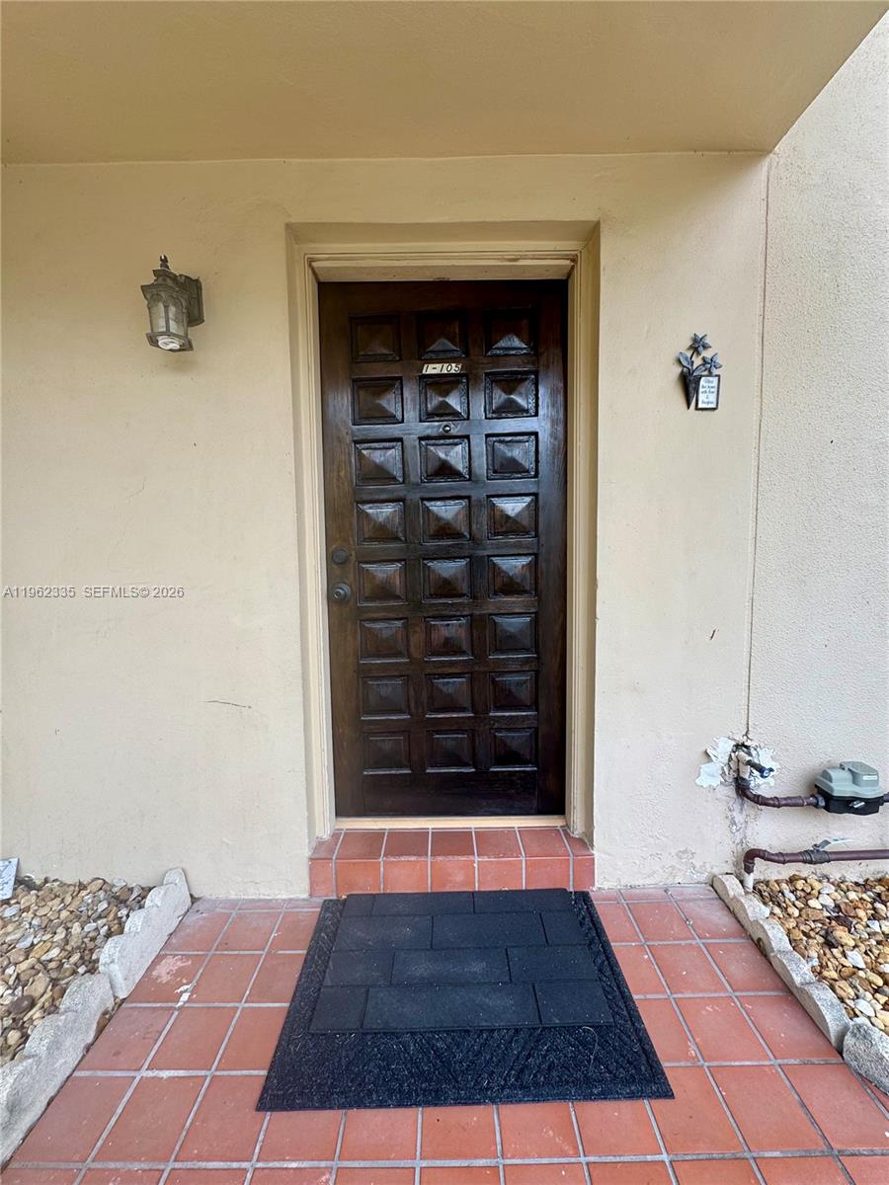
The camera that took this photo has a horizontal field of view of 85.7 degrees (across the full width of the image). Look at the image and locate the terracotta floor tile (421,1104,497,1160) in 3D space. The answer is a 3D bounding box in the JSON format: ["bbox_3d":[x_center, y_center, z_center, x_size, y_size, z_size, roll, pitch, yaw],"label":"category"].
[{"bbox_3d":[0.030,1.124,1.034,0.153,0.013,0.155,-1,6,0],"label":"terracotta floor tile"}]

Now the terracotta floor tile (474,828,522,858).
[{"bbox_3d":[0.195,0.920,1.753,0.156,0.014,0.162,-1,5,0],"label":"terracotta floor tile"}]

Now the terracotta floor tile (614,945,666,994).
[{"bbox_3d":[0.535,1.102,1.394,0.156,0.014,0.159,-2,6,0],"label":"terracotta floor tile"}]

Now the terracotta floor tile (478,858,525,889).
[{"bbox_3d":[0.196,0.984,1.682,0.156,0.127,0.014,-1,5,0],"label":"terracotta floor tile"}]

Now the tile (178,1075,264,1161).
[{"bbox_3d":[-0.462,1.136,1.036,0.153,0.013,0.155,-1,6,0],"label":"tile"}]

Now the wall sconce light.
[{"bbox_3d":[-0.812,-0.865,1.430,0.144,0.248,0.175,-1,5,0],"label":"wall sconce light"}]

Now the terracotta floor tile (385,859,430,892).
[{"bbox_3d":[-0.134,0.997,1.685,0.154,0.121,0.012,-1,5,0],"label":"terracotta floor tile"}]

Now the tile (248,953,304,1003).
[{"bbox_3d":[-0.462,1.105,1.374,0.154,0.012,0.154,-1,5,0],"label":"tile"}]

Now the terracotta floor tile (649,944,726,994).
[{"bbox_3d":[0.689,1.080,1.370,0.154,0.012,0.154,-1,5,0],"label":"terracotta floor tile"}]

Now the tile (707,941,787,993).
[{"bbox_3d":[0.851,1.071,1.364,0.153,0.013,0.155,-1,6,0],"label":"tile"}]

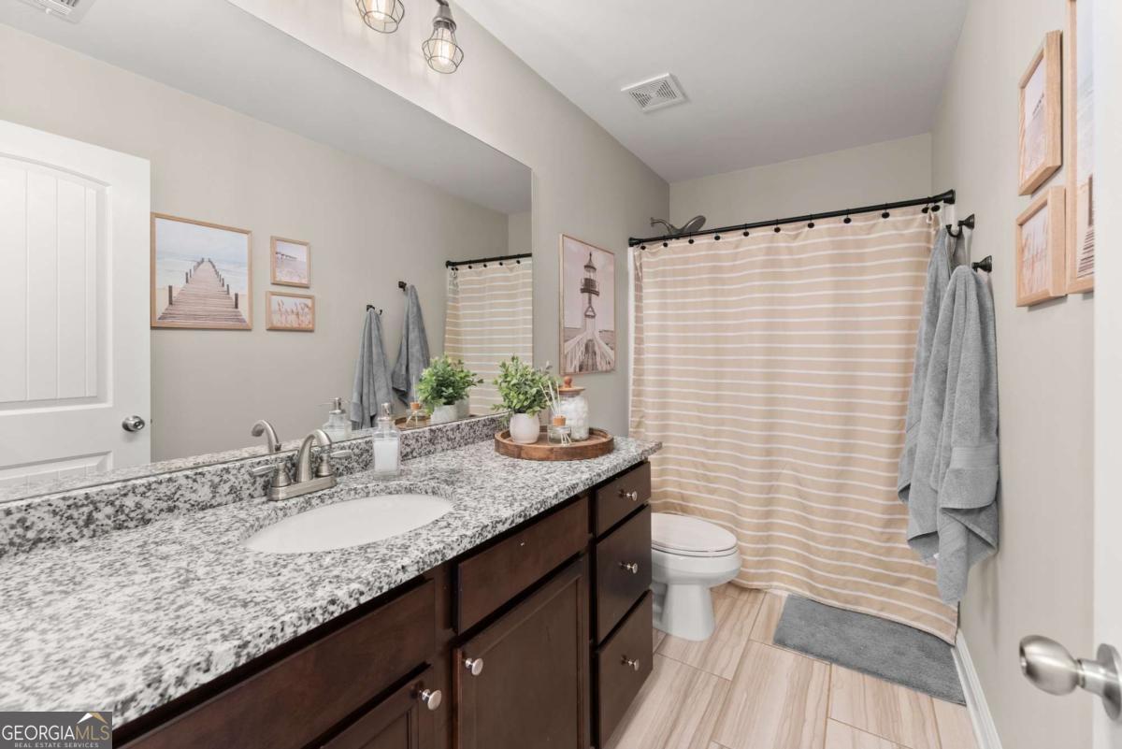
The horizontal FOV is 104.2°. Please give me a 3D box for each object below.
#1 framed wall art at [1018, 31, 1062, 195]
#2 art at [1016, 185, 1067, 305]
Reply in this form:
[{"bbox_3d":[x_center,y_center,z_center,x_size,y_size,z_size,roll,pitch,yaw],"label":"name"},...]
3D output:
[{"bbox_3d":[1.026,-0.546,0.939,0.022,0.260,0.185,2,4,34],"label":"framed wall art"},{"bbox_3d":[1.049,-0.269,0.964,0.025,0.210,0.253,1,2,33],"label":"art"}]

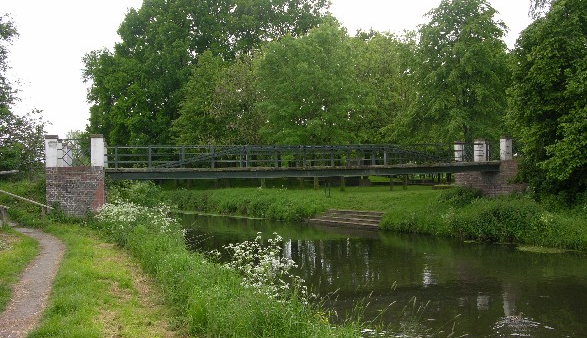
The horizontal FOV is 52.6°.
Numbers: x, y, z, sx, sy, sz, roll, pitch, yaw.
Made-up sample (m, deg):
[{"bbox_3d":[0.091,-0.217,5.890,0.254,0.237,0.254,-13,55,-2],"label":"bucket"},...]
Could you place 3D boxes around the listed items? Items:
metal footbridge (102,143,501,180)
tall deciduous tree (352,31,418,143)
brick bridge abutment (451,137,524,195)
[{"bbox_3d":[1.050,-0.340,24.200,16.800,1.380,1.900,0,0,-22],"label":"metal footbridge"},{"bbox_3d":[6.800,-4.300,44.000,6.500,11.700,6.300,0,0,0],"label":"tall deciduous tree"},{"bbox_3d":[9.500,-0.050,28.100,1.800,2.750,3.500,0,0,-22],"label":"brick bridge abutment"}]

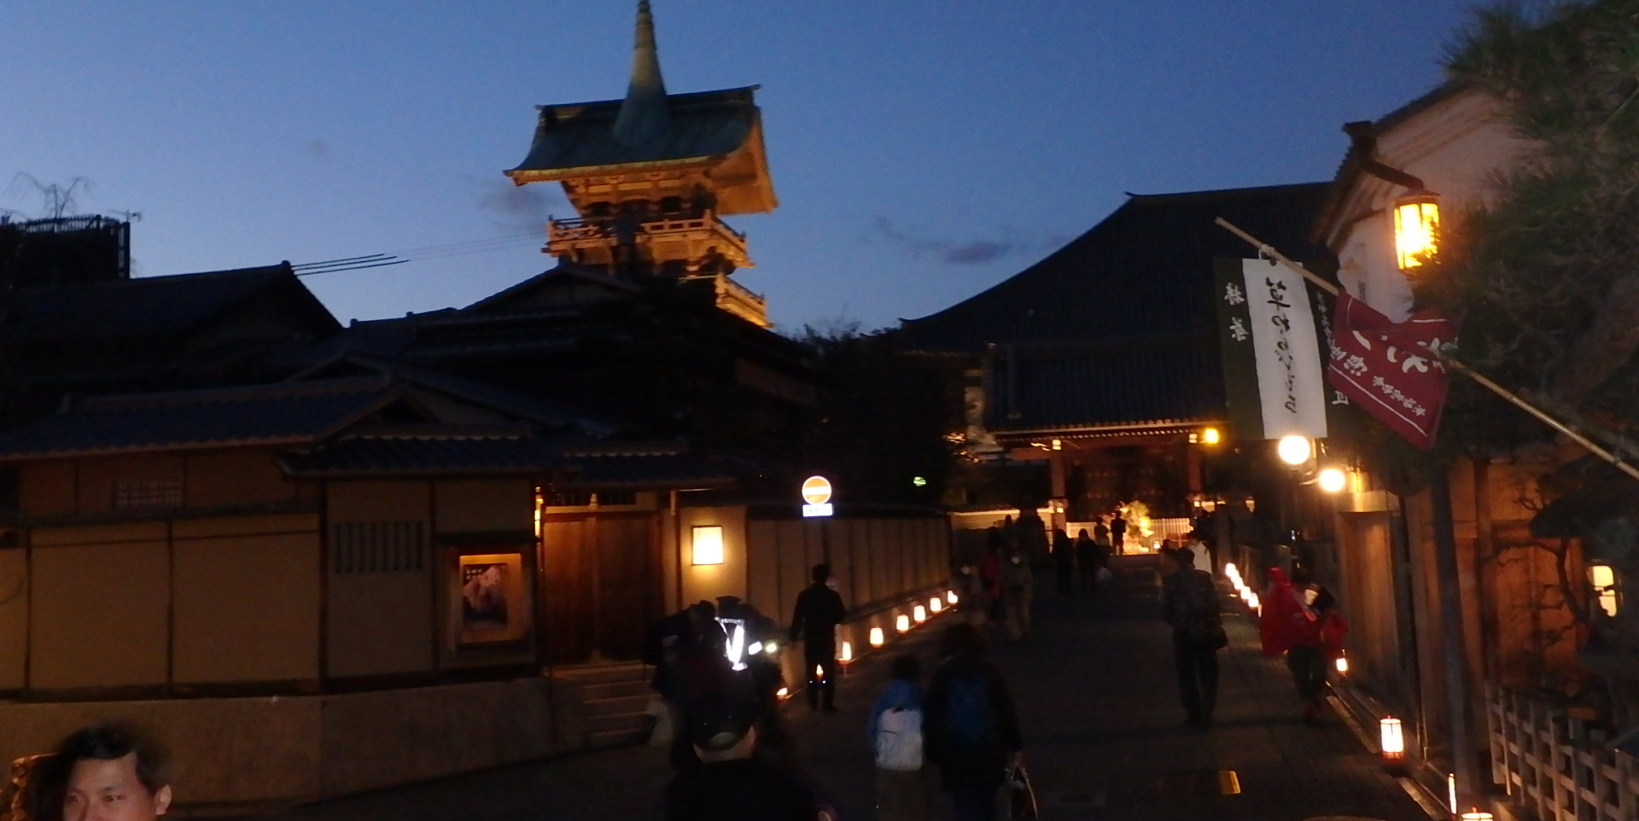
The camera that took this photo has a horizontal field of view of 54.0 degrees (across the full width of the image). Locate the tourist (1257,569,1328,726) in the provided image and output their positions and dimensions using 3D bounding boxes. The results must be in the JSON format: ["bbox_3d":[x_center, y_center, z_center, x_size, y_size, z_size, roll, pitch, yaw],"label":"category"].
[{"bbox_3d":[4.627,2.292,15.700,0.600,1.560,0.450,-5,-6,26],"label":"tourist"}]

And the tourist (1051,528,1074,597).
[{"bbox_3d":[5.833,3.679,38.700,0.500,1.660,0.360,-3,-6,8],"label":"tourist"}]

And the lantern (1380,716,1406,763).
[{"bbox_3d":[4.770,2.745,13.400,0.200,0.400,0.200,-3,-7,11],"label":"lantern"}]

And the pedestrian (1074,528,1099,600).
[{"bbox_3d":[6.468,3.707,39.000,0.500,1.600,0.360,-3,-7,11],"label":"pedestrian"}]

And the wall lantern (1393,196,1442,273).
[{"bbox_3d":[4.458,-1.317,12.000,0.320,0.550,0.320,-3,-7,11],"label":"wall lantern"}]

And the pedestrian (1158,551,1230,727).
[{"bbox_3d":[3.653,2.217,15.700,0.600,1.740,0.420,-4,-6,11],"label":"pedestrian"}]

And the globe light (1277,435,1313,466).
[{"bbox_3d":[5.762,0.489,19.500,0.380,0.380,0.380,-4,-6,14],"label":"globe light"}]

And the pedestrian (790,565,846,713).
[{"bbox_3d":[-0.015,2.605,18.400,0.580,1.680,0.360,-2,-7,2],"label":"pedestrian"}]

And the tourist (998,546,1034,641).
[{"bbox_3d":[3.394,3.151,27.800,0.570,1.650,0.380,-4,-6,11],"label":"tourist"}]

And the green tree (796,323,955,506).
[{"bbox_3d":[1.611,1.136,41.603,4.100,6.900,4.100,-3,-7,11],"label":"green tree"}]

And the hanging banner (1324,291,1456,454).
[{"bbox_3d":[2.699,-0.187,7.600,0.600,0.740,0.160,-4,-6,17],"label":"hanging banner"}]

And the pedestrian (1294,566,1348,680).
[{"bbox_3d":[4.926,2.354,16.012,0.560,1.520,0.420,-3,-7,11],"label":"pedestrian"}]

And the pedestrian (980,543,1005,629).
[{"bbox_3d":[3.115,3.161,28.900,0.480,1.610,0.360,-4,-6,11],"label":"pedestrian"}]

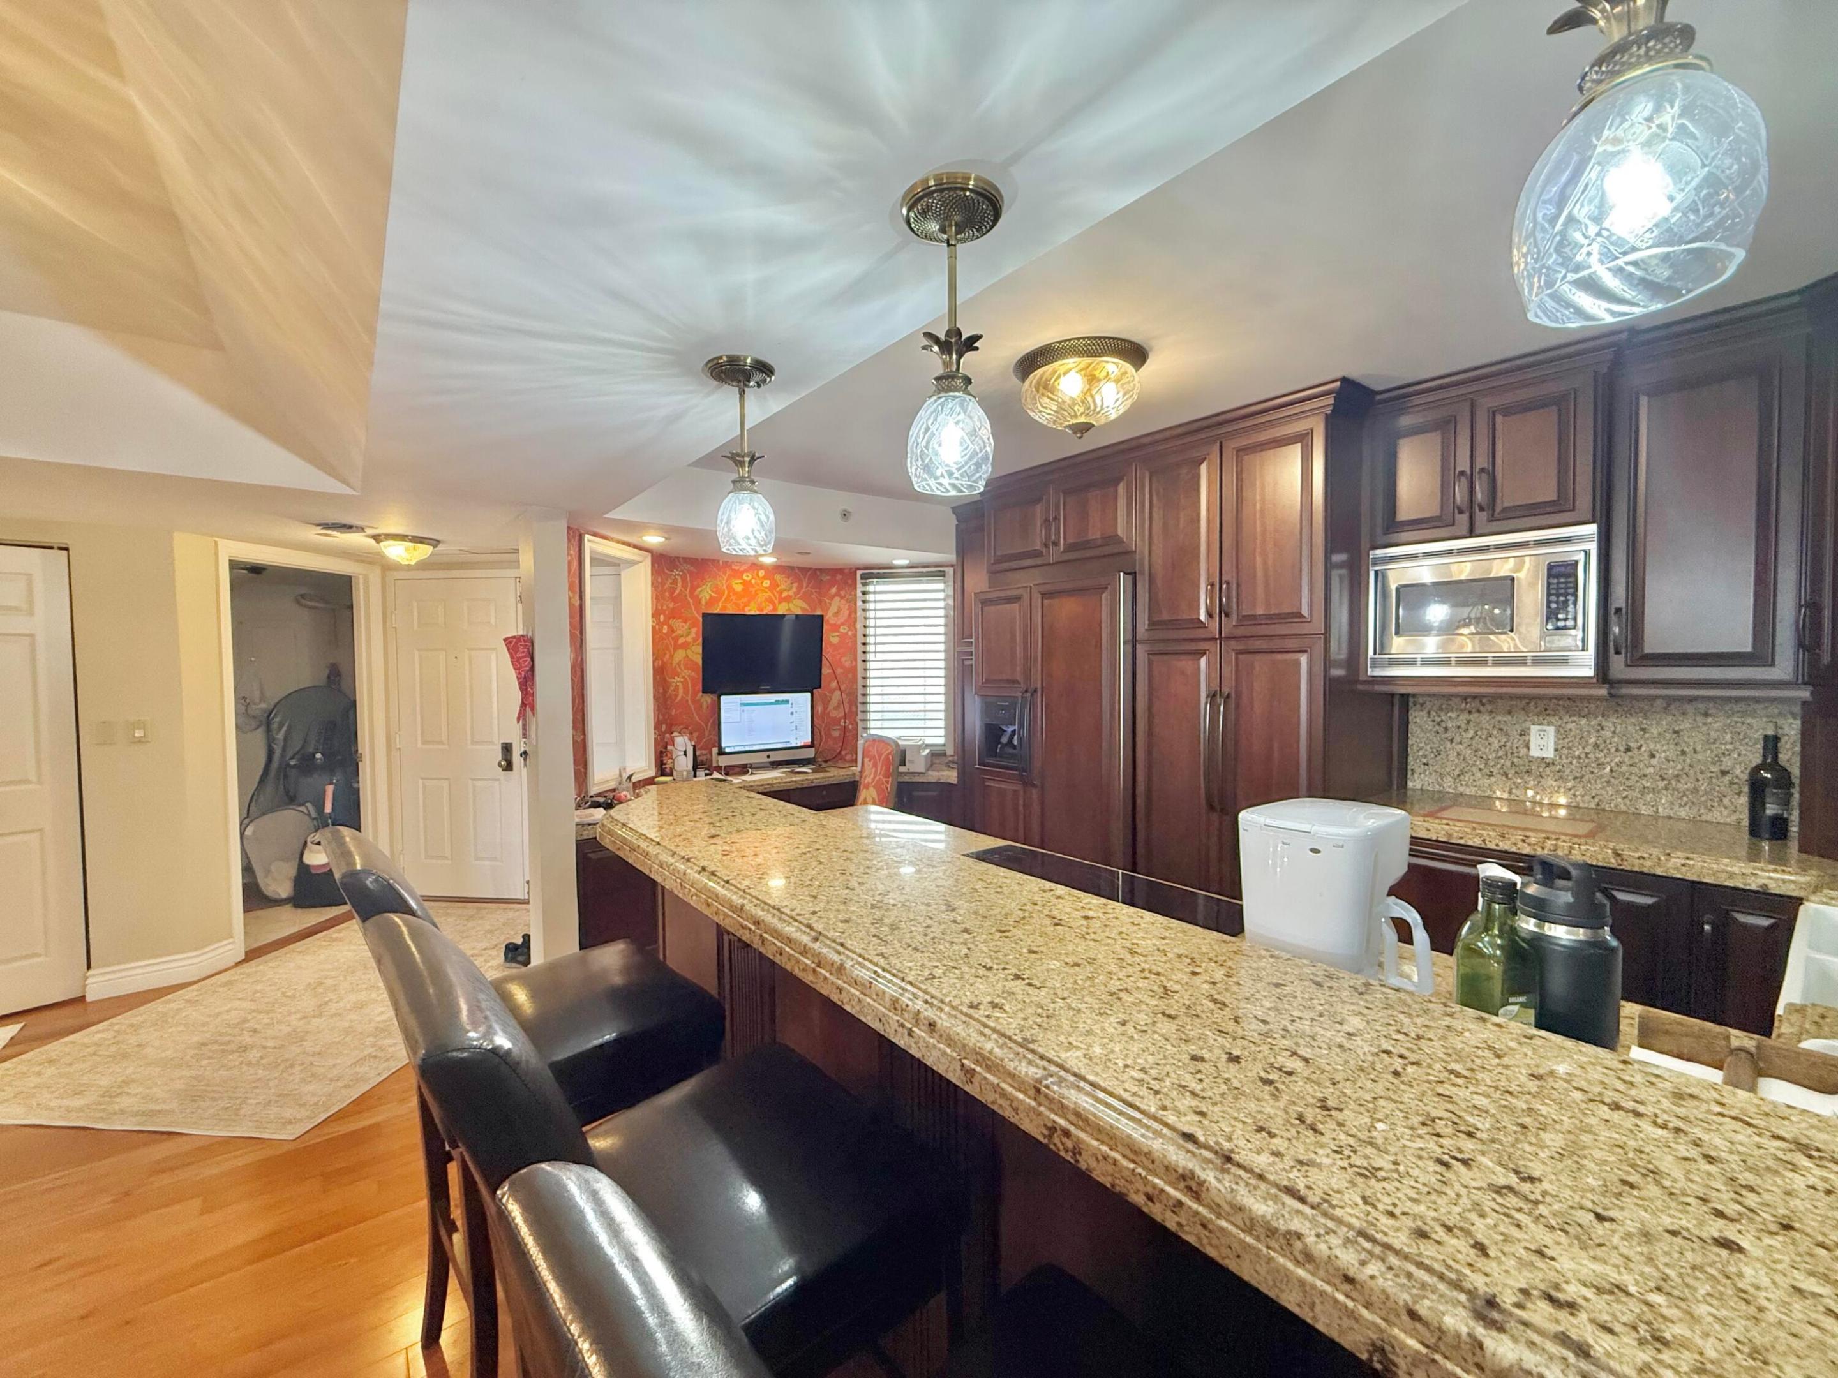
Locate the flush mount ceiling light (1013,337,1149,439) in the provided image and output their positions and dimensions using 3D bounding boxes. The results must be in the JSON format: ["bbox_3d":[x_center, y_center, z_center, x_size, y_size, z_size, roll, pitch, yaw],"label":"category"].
[{"bbox_3d":[0.553,-0.986,2.551,0.450,0.248,0.450,0,2,0],"label":"flush mount ceiling light"}]

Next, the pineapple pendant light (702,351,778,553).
[{"bbox_3d":[-0.425,-0.552,1.801,0.164,0.440,0.164,-2,2,-38],"label":"pineapple pendant light"}]

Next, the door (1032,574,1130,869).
[{"bbox_3d":[0.764,0.363,3.491,0.110,1.735,0.522,-2,2,-39],"label":"door"}]

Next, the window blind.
[{"bbox_3d":[-0.105,-0.202,5.284,0.641,1.271,0.060,0,2,6],"label":"window blind"}]

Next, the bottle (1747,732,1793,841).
[{"bbox_3d":[2.518,0.287,2.201,0.079,0.299,0.079,-2,2,-38],"label":"bottle"}]

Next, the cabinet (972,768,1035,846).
[{"bbox_3d":[0.657,0.765,4.193,0.499,0.701,0.491,-2,2,-38],"label":"cabinet"}]

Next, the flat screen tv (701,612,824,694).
[{"bbox_3d":[-1.029,-0.239,4.940,0.875,0.503,0.060,-2,6,-39],"label":"flat screen tv"}]

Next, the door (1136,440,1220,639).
[{"bbox_3d":[1.100,-0.603,3.144,0.022,0.781,0.388,-2,2,-39],"label":"door"}]

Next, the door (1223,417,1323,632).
[{"bbox_3d":[1.365,-0.609,2.885,0.029,0.791,0.400,-2,2,-38],"label":"door"}]

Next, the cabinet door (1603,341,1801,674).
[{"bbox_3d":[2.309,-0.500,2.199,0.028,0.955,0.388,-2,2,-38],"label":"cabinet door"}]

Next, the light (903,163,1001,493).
[{"bbox_3d":[0.053,-0.514,1.120,0.153,0.419,0.153,0,2,0],"label":"light"}]

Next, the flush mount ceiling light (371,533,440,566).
[{"bbox_3d":[-2.638,-0.707,3.824,0.299,0.145,0.299,0,2,0],"label":"flush mount ceiling light"}]

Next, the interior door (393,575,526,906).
[{"bbox_3d":[-2.909,0.321,4.741,0.816,2.030,0.044,0,2,6],"label":"interior door"}]

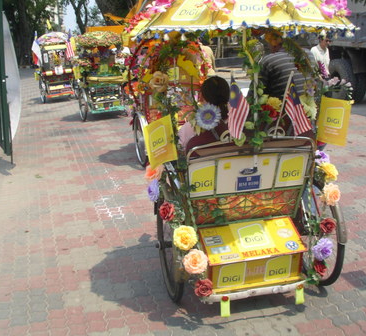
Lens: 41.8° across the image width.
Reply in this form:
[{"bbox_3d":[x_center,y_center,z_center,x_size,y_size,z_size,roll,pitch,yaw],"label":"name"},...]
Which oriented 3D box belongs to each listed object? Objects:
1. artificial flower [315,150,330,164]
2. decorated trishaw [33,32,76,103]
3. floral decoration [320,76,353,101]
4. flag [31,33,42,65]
[{"bbox_3d":[0.910,-0.069,3.126,0.090,0.090,0.070,-4,14,-6],"label":"artificial flower"},{"bbox_3d":[-3.870,-3.000,14.500,1.200,1.950,1.850,-7,15,-24],"label":"decorated trishaw"},{"bbox_3d":[1.000,-0.518,3.119,0.215,0.150,0.120,3,15,17],"label":"floral decoration"},{"bbox_3d":[-4.221,-3.415,13.800,0.300,0.980,0.200,-7,15,-24],"label":"flag"}]

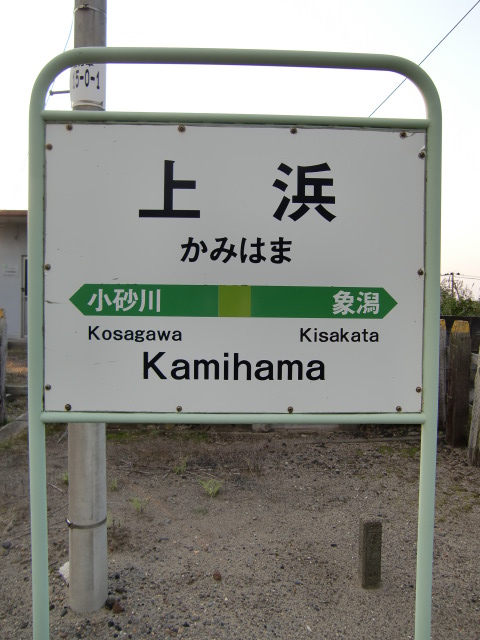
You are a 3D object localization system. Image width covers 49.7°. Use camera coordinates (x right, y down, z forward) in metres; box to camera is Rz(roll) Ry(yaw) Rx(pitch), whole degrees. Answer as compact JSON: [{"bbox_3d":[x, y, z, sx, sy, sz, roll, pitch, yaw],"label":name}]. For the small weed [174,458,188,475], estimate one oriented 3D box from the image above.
[{"bbox_3d":[-0.522,1.308,4.623,0.125,0.135,0.115,0,2,0],"label":"small weed"}]

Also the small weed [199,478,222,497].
[{"bbox_3d":[-0.231,1.331,4.098,0.190,0.125,0.170,0,2,0],"label":"small weed"}]

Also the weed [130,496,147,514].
[{"bbox_3d":[-0.734,1.338,3.756,0.130,0.125,0.120,0,2,0],"label":"weed"}]

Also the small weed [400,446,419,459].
[{"bbox_3d":[1.723,1.332,5.260,0.180,0.080,0.160,0,2,0],"label":"small weed"}]

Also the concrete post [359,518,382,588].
[{"bbox_3d":[0.709,1.267,2.819,0.097,0.345,0.097,0,2,2],"label":"concrete post"}]

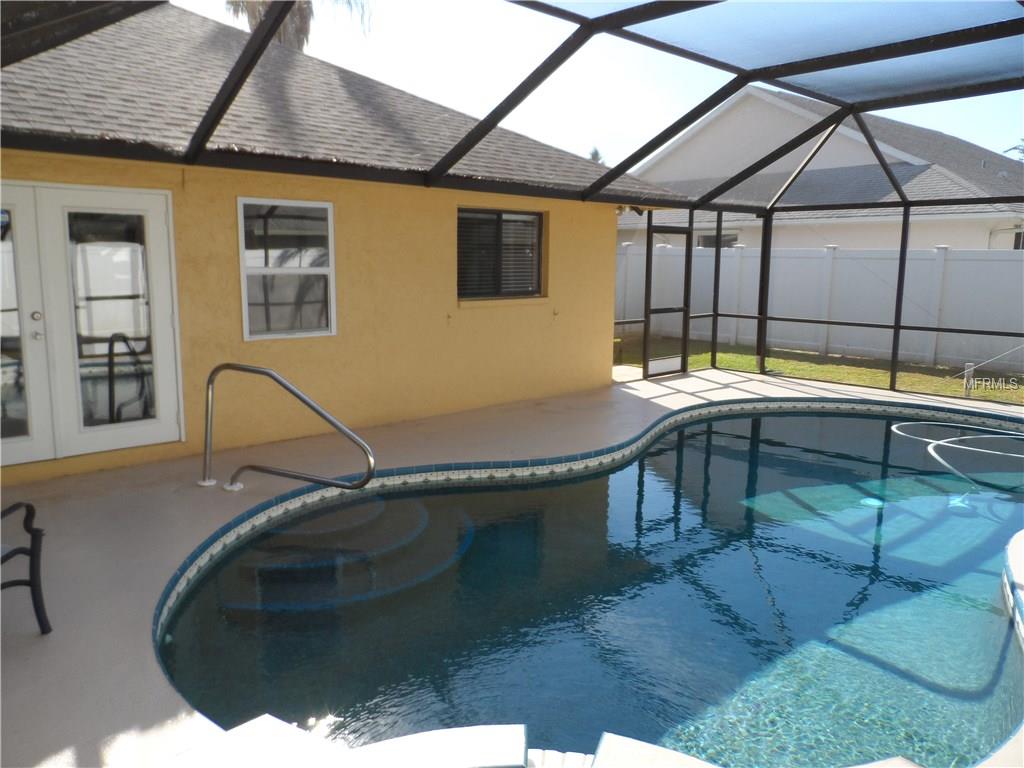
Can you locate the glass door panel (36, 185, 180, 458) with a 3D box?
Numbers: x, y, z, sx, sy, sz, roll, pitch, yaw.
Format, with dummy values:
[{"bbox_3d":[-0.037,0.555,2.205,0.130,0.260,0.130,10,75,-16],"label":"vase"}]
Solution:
[{"bbox_3d":[-3.162,-0.471,5.613,0.906,2.034,0.055,-8,15,-41],"label":"glass door panel"}]

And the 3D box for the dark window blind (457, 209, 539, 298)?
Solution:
[{"bbox_3d":[-0.138,-1.511,8.270,1.350,0.993,0.060,-8,15,-41],"label":"dark window blind"}]

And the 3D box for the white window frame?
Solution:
[{"bbox_3d":[-2.039,-1.039,6.500,0.897,1.247,0.070,-8,15,-41],"label":"white window frame"}]

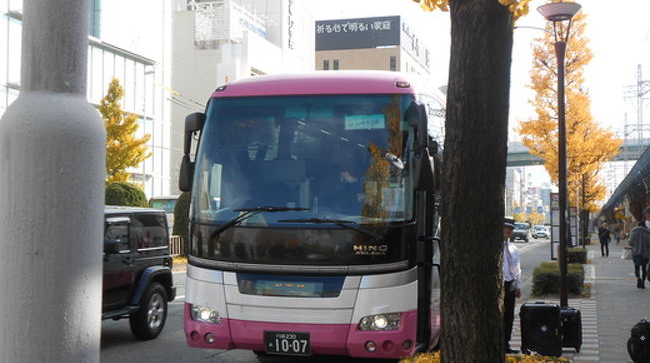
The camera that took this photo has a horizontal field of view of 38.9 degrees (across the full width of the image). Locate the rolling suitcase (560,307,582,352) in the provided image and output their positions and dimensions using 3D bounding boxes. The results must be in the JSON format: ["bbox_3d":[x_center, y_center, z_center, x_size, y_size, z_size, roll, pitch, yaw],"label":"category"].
[{"bbox_3d":[3.038,1.873,11.676,0.380,0.570,0.260,0,-3,-7],"label":"rolling suitcase"}]

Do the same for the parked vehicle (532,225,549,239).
[{"bbox_3d":[24.621,5.736,104.846,1.700,1.490,4.300,0,-3,8],"label":"parked vehicle"}]

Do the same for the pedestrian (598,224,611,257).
[{"bbox_3d":[13.602,2.843,44.716,0.550,1.660,0.360,-1,-3,16],"label":"pedestrian"}]

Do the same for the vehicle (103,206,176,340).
[{"bbox_3d":[-3.565,1.274,12.107,1.890,1.840,4.170,-1,-3,16],"label":"vehicle"}]

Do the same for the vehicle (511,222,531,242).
[{"bbox_3d":[18.127,4.707,85.373,1.700,1.780,4.200,-1,-3,15],"label":"vehicle"}]

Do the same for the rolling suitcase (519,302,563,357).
[{"bbox_3d":[2.648,1.810,11.288,0.485,0.660,0.270,-1,-3,16],"label":"rolling suitcase"}]

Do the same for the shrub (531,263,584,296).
[{"bbox_3d":[5.957,2.426,23.162,1.120,0.520,5.200,-1,-3,16],"label":"shrub"}]

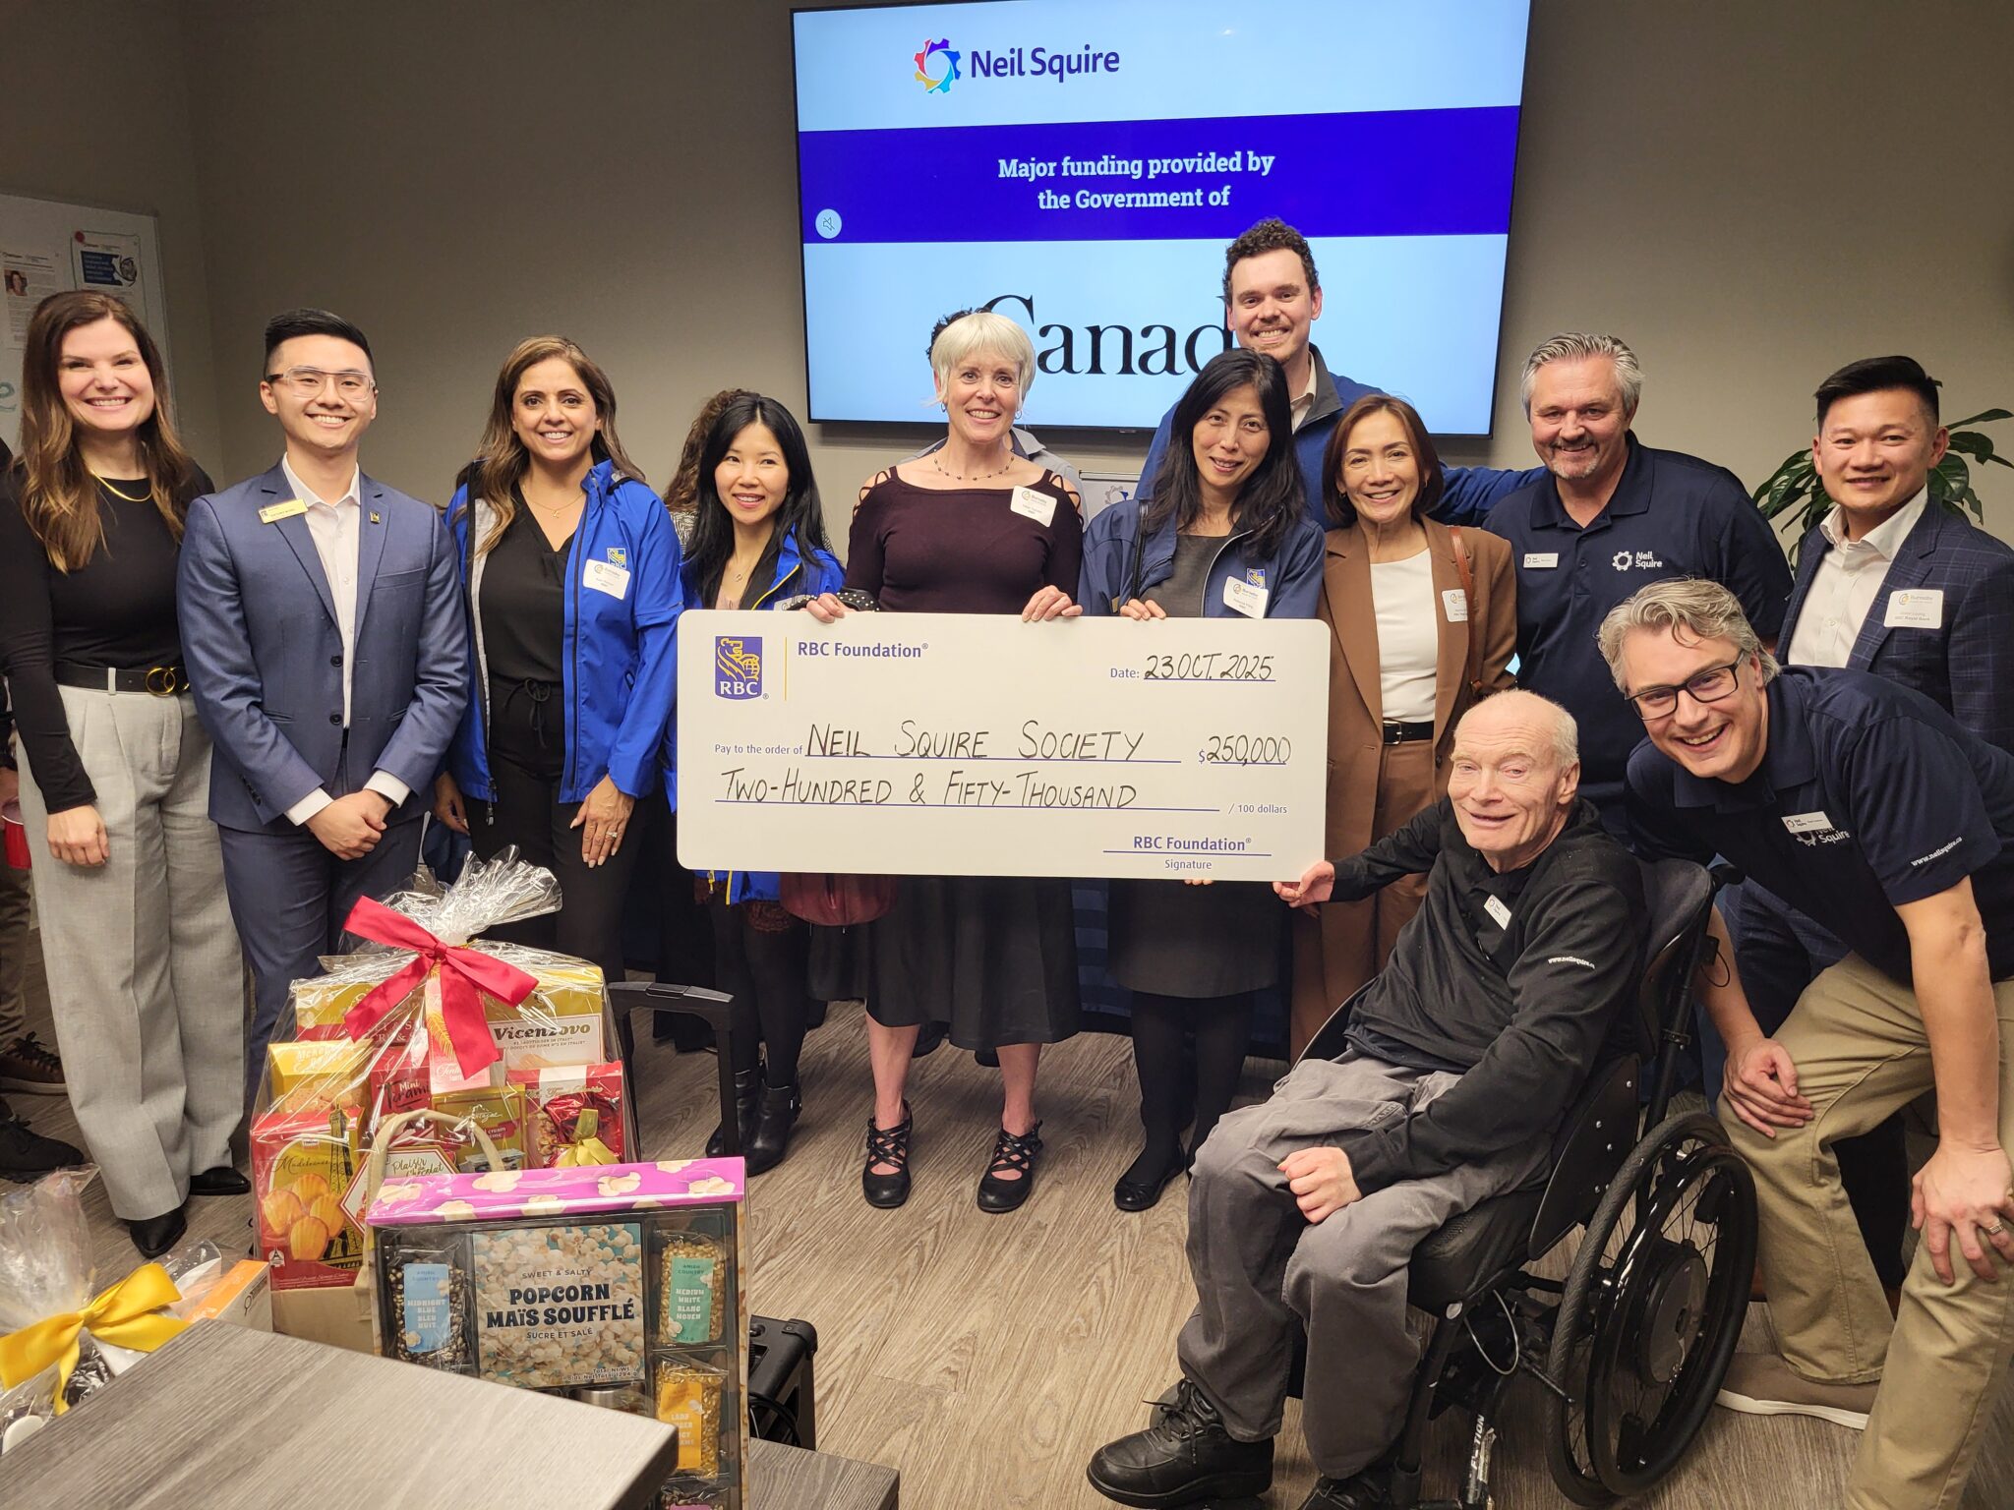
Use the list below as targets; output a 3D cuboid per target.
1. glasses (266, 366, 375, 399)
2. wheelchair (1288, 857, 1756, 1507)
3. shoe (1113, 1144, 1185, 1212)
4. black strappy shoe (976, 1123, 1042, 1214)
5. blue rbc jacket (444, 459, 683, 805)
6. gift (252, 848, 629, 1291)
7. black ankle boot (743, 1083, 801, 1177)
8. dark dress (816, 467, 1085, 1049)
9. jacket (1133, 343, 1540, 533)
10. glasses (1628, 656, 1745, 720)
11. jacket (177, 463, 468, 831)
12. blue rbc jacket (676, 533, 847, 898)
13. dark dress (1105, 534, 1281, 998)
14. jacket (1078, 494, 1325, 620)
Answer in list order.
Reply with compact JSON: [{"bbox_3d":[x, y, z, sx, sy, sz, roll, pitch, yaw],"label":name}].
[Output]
[{"bbox_3d":[-1.189,-0.647,2.627,0.143,0.044,0.145,-1,10,-34],"label":"glasses"},{"bbox_3d":[0.672,0.627,2.298,0.960,0.920,0.640,-11,17,-42],"label":"wheelchair"},{"bbox_3d":[0.287,0.830,3.006,0.082,0.070,0.230,11,17,36],"label":"shoe"},{"bbox_3d":[0.005,0.833,3.137,0.093,0.120,0.250,4,13,11],"label":"black strappy shoe"},{"bbox_3d":[-0.848,-0.225,2.876,0.470,0.660,0.270,0,13,-5],"label":"blue rbc jacket"},{"bbox_3d":[-0.588,0.361,1.598,0.355,0.550,0.250,-2,14,-14],"label":"gift"},{"bbox_3d":[-0.501,0.785,3.247,0.092,0.145,0.250,3,13,8],"label":"black ankle boot"},{"bbox_3d":[-0.098,0.008,2.836,0.490,1.083,0.360,1,13,0],"label":"dark dress"},{"bbox_3d":[0.638,-0.452,3.038,0.840,0.720,0.360,3,13,8],"label":"jacket"},{"bbox_3d":[0.900,-0.098,1.975,0.142,0.043,0.145,-21,-3,39],"label":"glasses"},{"bbox_3d":[-1.225,-0.183,2.713,0.480,0.659,0.320,-5,14,-25],"label":"jacket"},{"bbox_3d":[-0.501,-0.076,3.042,0.400,0.745,0.270,4,13,13],"label":"blue rbc jacket"},{"bbox_3d":[0.365,0.008,2.910,0.370,0.883,0.270,3,13,7],"label":"dark dress"},{"bbox_3d":[0.355,-0.185,2.880,0.450,0.620,0.340,6,14,19],"label":"jacket"}]

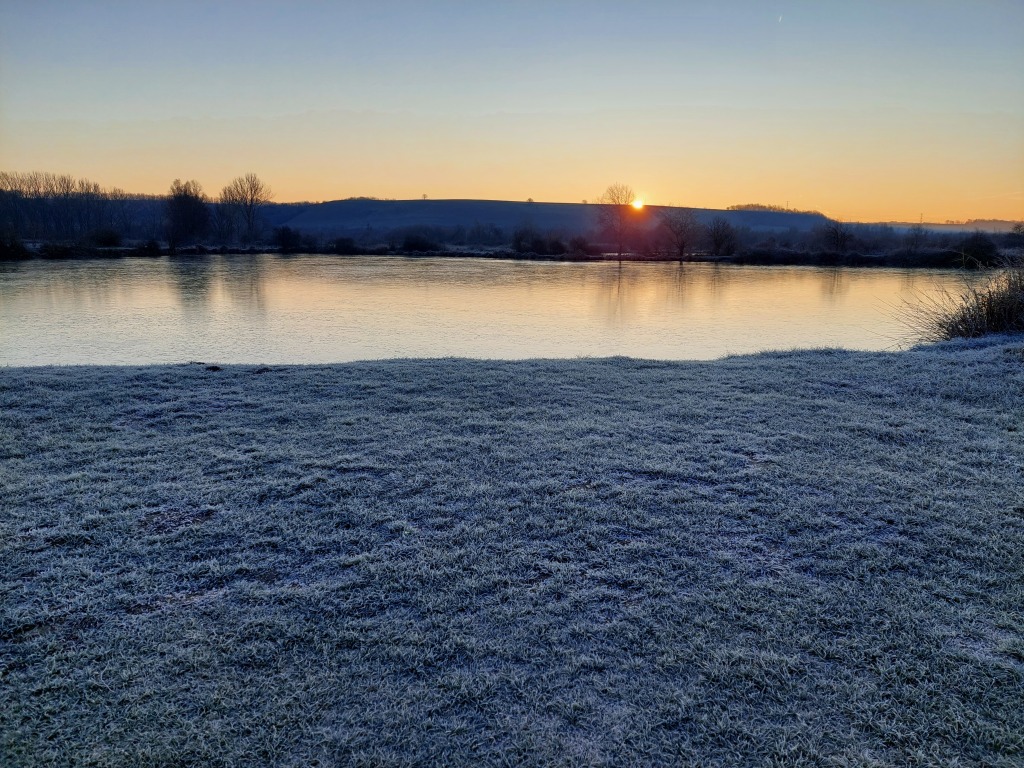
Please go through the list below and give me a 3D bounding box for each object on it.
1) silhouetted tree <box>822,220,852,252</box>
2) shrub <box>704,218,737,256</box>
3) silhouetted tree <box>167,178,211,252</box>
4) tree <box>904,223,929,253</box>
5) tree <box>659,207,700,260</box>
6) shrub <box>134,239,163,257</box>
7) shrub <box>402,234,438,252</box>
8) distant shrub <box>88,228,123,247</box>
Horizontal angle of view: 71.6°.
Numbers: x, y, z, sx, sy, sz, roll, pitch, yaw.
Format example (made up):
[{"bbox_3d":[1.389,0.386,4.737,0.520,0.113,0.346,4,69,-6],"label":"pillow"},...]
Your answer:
[{"bbox_3d":[35.480,-15.860,77.390,3.270,3.840,2.940,0,11,0],"label":"silhouetted tree"},{"bbox_3d":[24.450,-17.060,83.270,3.750,4.600,3.380,0,11,0],"label":"shrub"},{"bbox_3d":[-58.550,-30.500,128.510,7.960,13.040,7.170,0,11,0],"label":"silhouetted tree"},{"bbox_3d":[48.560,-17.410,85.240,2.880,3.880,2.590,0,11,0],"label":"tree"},{"bbox_3d":[19.620,-17.570,83.170,4.920,6.300,4.430,0,11,0],"label":"tree"},{"bbox_3d":[-57.320,-21.520,111.950,4.420,2.790,3.970,0,11,0],"label":"shrub"},{"bbox_3d":[-14.920,-22.870,115.760,5.870,2.960,5.280,0,11,0],"label":"shrub"},{"bbox_3d":[-71.780,-25.780,125.380,6.000,3.290,5.400,0,11,0],"label":"distant shrub"}]

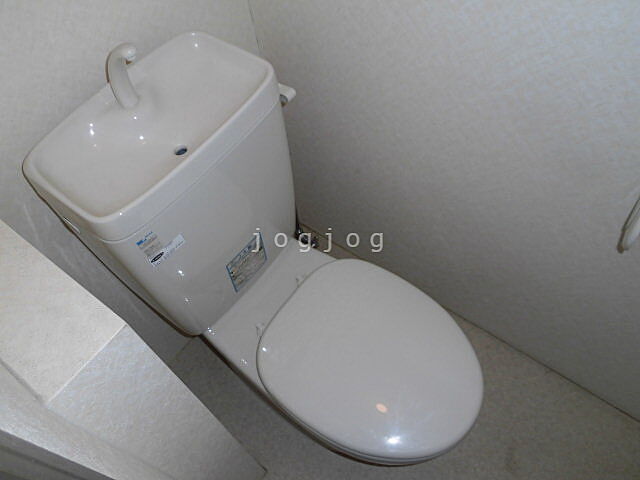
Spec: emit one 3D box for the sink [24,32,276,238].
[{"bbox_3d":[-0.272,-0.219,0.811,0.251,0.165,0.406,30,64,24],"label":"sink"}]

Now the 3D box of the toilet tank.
[{"bbox_3d":[-0.248,-0.078,1.019,0.251,0.505,0.406,30,64,24],"label":"toilet tank"}]

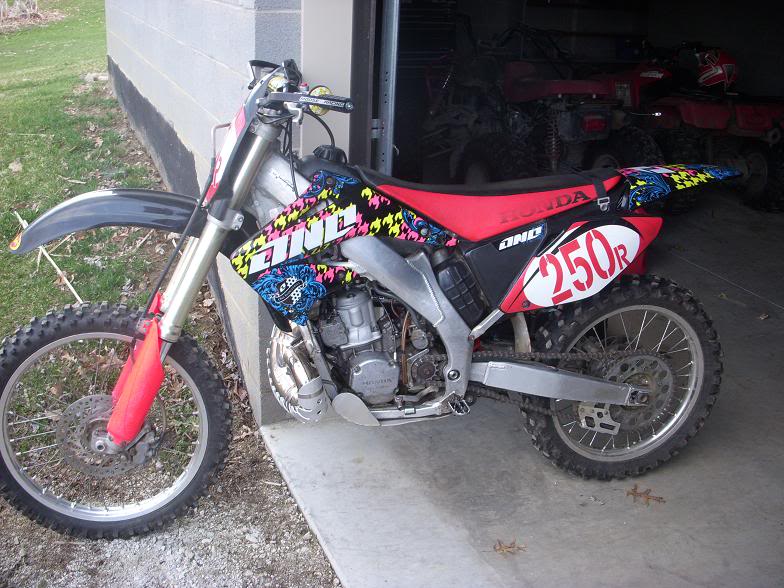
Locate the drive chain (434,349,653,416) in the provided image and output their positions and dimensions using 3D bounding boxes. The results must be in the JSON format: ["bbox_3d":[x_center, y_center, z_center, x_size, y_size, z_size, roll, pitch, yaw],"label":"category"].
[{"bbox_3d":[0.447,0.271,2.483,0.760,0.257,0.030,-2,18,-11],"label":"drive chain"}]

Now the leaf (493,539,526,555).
[{"bbox_3d":[0.324,0.691,2.363,0.095,0.022,0.055,2,21,-1],"label":"leaf"}]

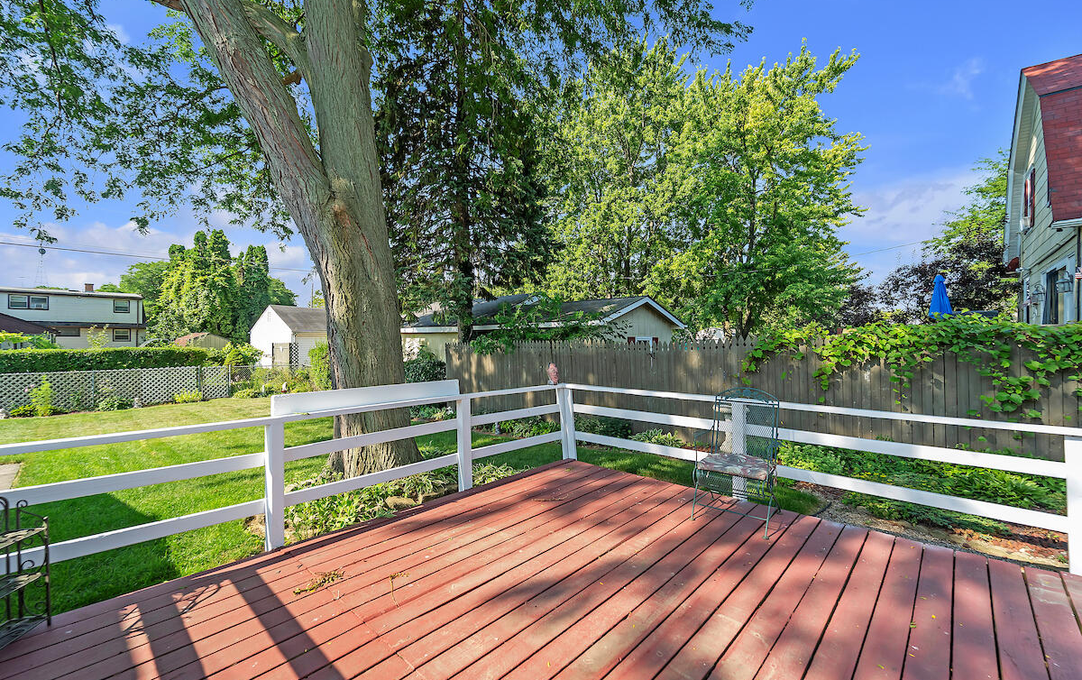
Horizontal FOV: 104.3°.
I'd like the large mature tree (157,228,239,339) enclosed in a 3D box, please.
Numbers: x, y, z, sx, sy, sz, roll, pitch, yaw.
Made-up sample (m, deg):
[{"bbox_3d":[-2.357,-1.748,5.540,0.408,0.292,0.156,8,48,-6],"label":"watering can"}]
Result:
[{"bbox_3d":[-25.200,-3.100,31.000,5.200,10.000,5.000,0,0,0],"label":"large mature tree"}]

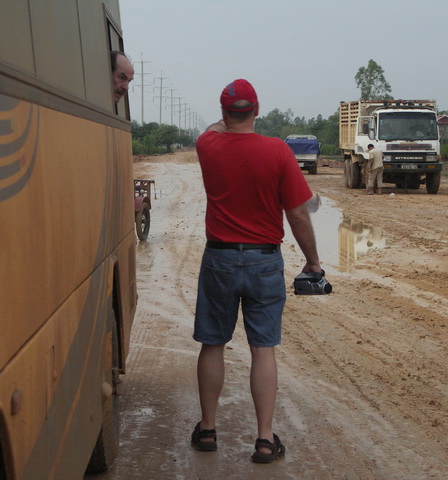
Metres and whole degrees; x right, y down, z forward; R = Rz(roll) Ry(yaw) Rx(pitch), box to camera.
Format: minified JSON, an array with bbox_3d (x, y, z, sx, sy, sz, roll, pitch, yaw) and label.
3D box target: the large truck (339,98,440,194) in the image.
[{"bbox_3d":[5.740,-3.210,59.600,2.500,3.050,7.200,0,3,-4],"label":"large truck"}]

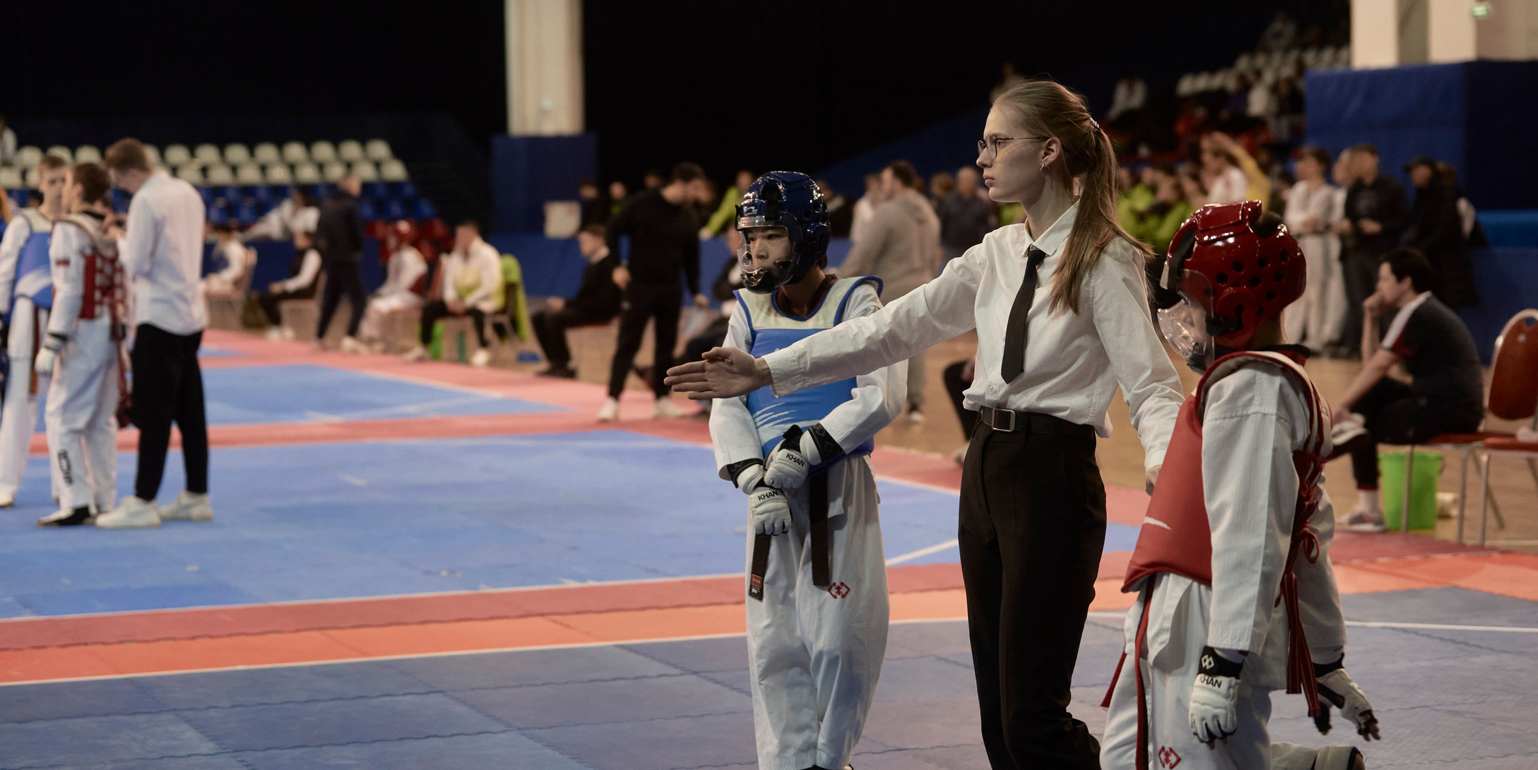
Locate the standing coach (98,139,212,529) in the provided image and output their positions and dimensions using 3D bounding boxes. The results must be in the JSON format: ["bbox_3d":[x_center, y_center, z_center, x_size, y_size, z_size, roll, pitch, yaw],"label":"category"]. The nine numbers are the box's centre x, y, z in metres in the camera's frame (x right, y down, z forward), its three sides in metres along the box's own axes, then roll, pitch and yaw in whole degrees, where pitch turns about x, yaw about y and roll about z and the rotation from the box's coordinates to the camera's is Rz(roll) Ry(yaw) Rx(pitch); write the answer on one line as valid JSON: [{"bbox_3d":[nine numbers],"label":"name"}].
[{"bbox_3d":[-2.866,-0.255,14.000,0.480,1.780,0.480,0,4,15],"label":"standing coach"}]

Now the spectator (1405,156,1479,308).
[{"bbox_3d":[5.935,-1.143,26.400,0.500,1.750,0.550,-3,4,-25],"label":"spectator"}]

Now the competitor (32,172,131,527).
[{"bbox_3d":[-3.135,-0.192,13.650,0.400,1.639,0.470,2,4,31],"label":"competitor"}]

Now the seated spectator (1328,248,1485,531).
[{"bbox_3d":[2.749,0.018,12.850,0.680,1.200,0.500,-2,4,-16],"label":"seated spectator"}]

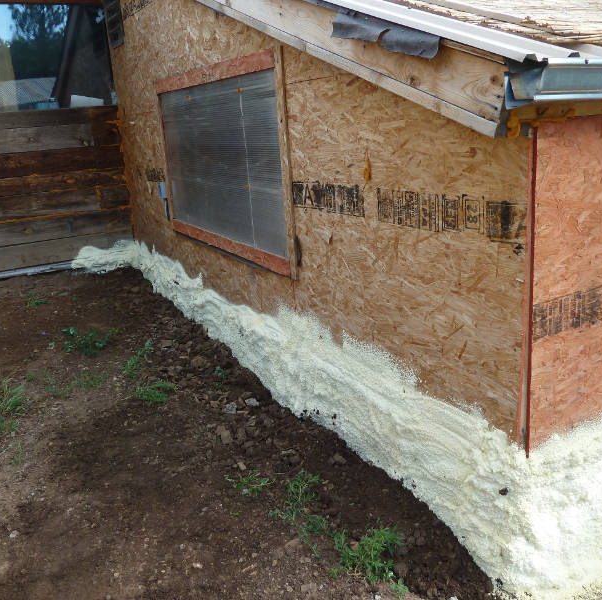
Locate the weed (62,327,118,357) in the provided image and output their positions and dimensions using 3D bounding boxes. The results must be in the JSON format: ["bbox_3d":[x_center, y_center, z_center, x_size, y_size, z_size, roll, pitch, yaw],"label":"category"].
[{"bbox_3d":[-1.268,0.249,3.465,0.310,0.120,0.230,-3,17,0],"label":"weed"}]

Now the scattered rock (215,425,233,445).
[{"bbox_3d":[-0.333,0.585,2.515,0.080,0.055,0.075,-3,17,0],"label":"scattered rock"}]

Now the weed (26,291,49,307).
[{"bbox_3d":[-1.978,-0.011,4.337,0.165,0.085,0.140,-3,17,0],"label":"weed"}]

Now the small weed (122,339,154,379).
[{"bbox_3d":[-0.905,0.326,3.220,0.155,0.120,0.260,-3,17,0],"label":"small weed"}]

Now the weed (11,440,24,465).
[{"bbox_3d":[-1.162,0.625,2.369,0.046,0.080,0.055,-3,17,0],"label":"weed"}]

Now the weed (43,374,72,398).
[{"bbox_3d":[-1.241,0.441,2.946,0.130,0.075,0.130,-3,17,0],"label":"weed"}]

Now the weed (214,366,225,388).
[{"bbox_3d":[-0.425,0.405,3.016,0.063,0.090,0.065,-3,17,0],"label":"weed"}]

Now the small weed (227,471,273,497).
[{"bbox_3d":[-0.195,0.694,2.185,0.180,0.050,0.110,-3,17,0],"label":"small weed"}]

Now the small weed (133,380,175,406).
[{"bbox_3d":[-0.733,0.465,2.871,0.210,0.070,0.160,-3,17,0],"label":"small weed"}]

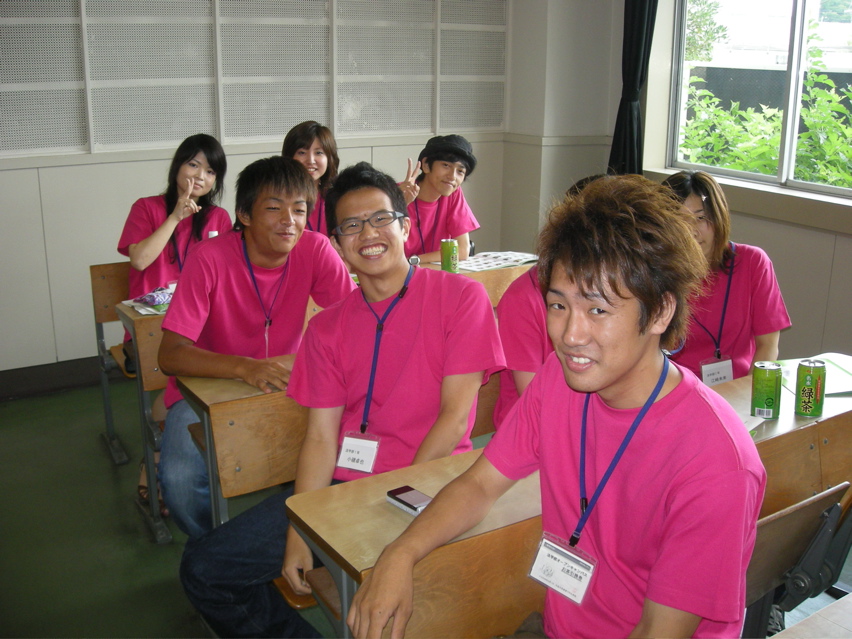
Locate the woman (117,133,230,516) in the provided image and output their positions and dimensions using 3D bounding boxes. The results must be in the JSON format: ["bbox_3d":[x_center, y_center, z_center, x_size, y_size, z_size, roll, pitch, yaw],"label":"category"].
[{"bbox_3d":[-0.835,-0.026,3.016,0.500,1.220,0.760,-4,17,-15],"label":"woman"}]

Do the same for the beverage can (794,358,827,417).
[{"bbox_3d":[0.890,0.159,1.995,0.066,0.122,0.066,9,18,24],"label":"beverage can"}]

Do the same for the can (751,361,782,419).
[{"bbox_3d":[0.786,0.164,1.989,0.066,0.122,0.066,8,18,22],"label":"can"}]

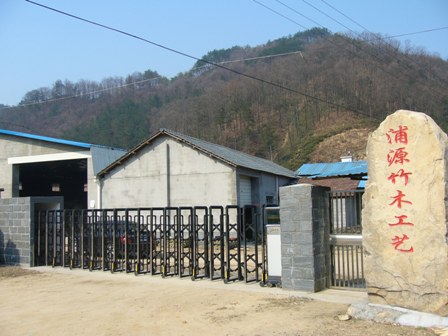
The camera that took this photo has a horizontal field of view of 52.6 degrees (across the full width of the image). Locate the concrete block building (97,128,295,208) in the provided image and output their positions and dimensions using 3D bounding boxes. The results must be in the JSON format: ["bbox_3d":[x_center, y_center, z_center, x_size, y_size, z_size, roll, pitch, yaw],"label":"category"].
[{"bbox_3d":[0.559,1.506,32.483,8.010,5.820,20.240,-3,-5,21],"label":"concrete block building"}]

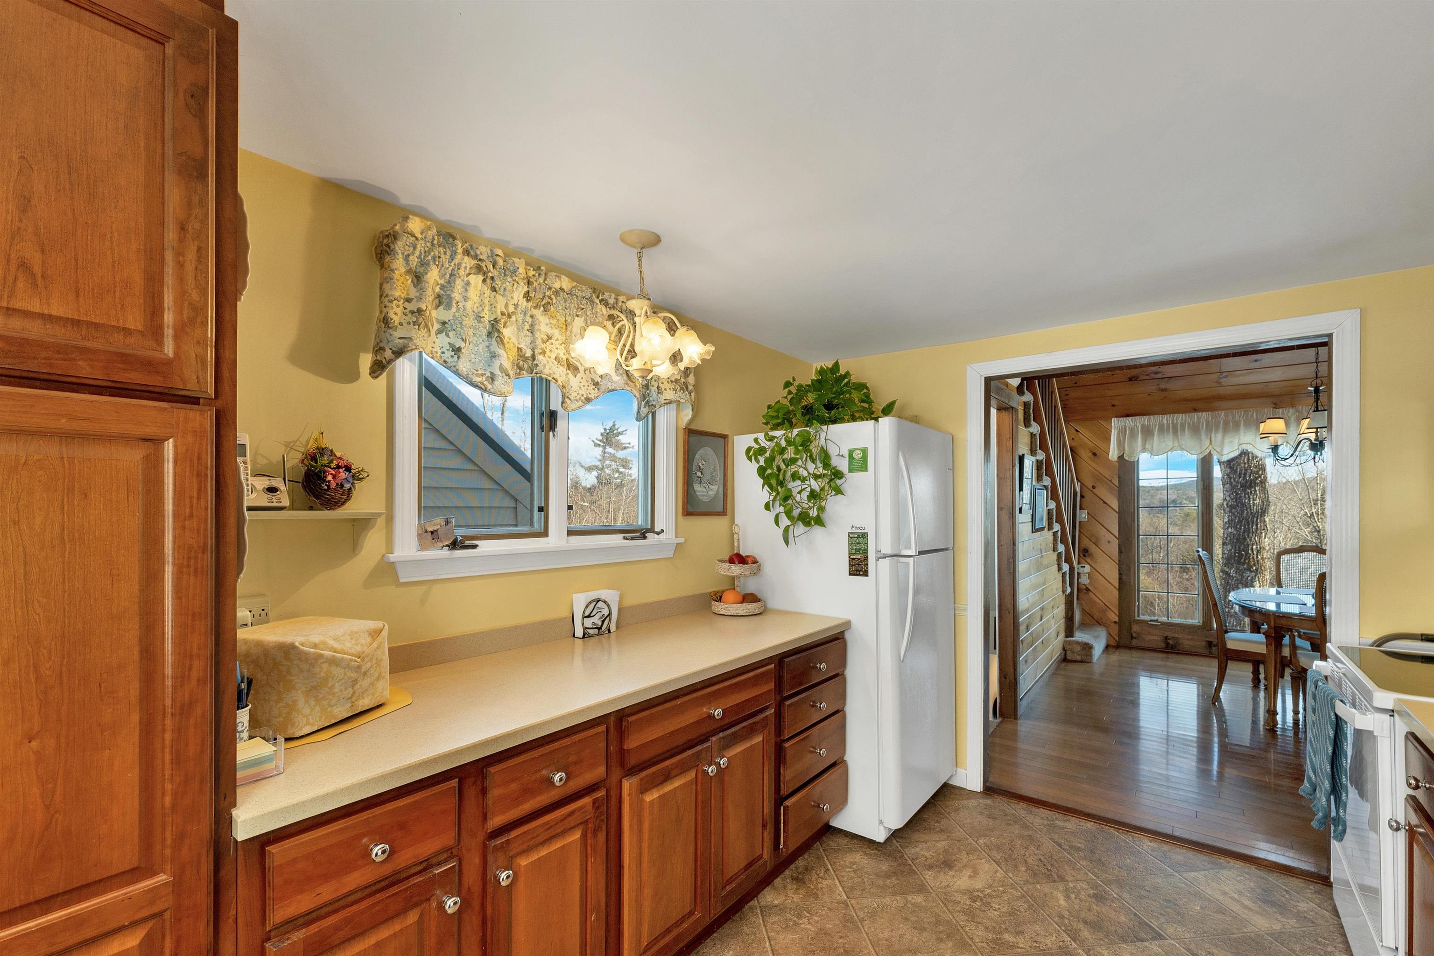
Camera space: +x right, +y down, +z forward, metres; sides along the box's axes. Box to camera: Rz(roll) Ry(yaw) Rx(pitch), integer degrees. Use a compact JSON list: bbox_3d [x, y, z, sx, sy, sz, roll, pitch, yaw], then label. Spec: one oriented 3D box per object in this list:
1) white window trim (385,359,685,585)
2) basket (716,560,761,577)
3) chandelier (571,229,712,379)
[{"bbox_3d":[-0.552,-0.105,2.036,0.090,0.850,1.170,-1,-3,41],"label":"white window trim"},{"bbox_3d":[0.105,0.430,2.631,0.207,0.062,0.207,1,-3,0],"label":"basket"},{"bbox_3d":[-0.237,-0.535,1.750,0.450,0.455,0.450,0,-2,0],"label":"chandelier"}]

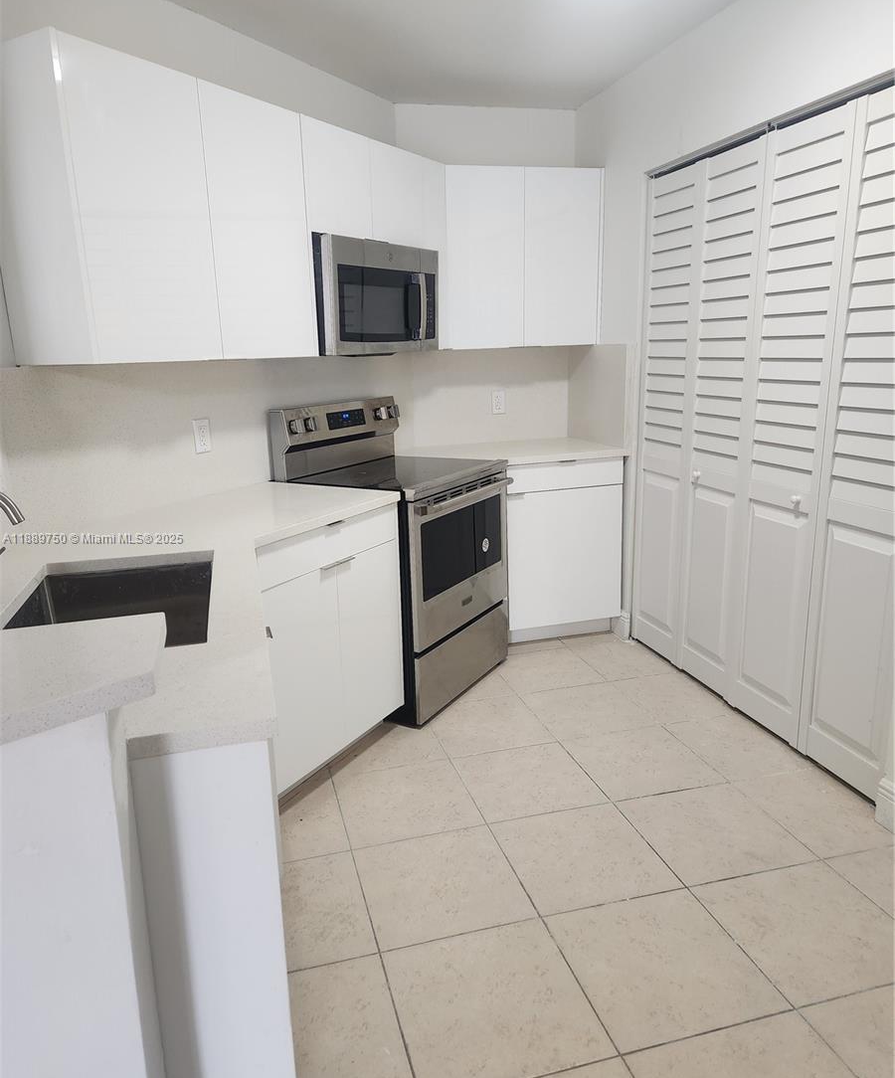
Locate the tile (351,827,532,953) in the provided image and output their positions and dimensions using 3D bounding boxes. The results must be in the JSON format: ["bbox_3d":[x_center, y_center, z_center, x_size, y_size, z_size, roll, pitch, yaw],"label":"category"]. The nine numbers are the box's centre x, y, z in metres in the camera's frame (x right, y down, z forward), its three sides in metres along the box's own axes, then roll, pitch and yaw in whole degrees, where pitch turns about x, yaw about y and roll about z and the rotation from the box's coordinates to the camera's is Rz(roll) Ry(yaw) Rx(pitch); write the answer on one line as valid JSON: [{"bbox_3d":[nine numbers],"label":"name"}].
[{"bbox_3d":[-0.019,0.915,2.107,0.406,0.010,0.406,-4,14,-15],"label":"tile"}]

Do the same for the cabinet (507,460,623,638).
[{"bbox_3d":[0.486,0.012,4.051,0.600,0.870,0.610,-5,14,-15],"label":"cabinet"}]

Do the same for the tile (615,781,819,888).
[{"bbox_3d":[0.771,0.854,2.322,0.406,0.010,0.406,-4,14,-15],"label":"tile"}]

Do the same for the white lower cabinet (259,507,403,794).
[{"bbox_3d":[-0.617,0.341,2.773,0.595,0.870,0.745,7,15,30],"label":"white lower cabinet"}]

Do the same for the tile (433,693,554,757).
[{"bbox_3d":[0.154,0.714,3.034,0.413,0.010,0.413,-5,14,-15],"label":"tile"}]

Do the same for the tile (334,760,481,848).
[{"bbox_3d":[-0.131,0.823,2.489,0.406,0.010,0.406,-4,14,-15],"label":"tile"}]

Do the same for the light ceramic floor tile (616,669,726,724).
[{"bbox_3d":[0.944,0.647,3.244,0.395,0.010,0.413,-5,14,-15],"label":"light ceramic floor tile"}]

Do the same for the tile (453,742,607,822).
[{"bbox_3d":[0.267,0.805,2.640,0.413,0.010,0.413,-5,14,-15],"label":"tile"}]

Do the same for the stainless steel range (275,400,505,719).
[{"bbox_3d":[-0.190,0.037,3.315,0.692,1.190,0.760,7,15,30],"label":"stainless steel range"}]

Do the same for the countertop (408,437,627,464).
[{"bbox_3d":[0.307,-0.422,3.890,1.002,0.035,0.650,-5,14,-15],"label":"countertop"}]

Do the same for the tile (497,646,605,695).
[{"bbox_3d":[0.426,0.578,3.476,0.406,0.010,0.406,-4,14,-15],"label":"tile"}]

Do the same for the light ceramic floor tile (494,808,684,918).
[{"bbox_3d":[0.374,0.884,2.216,0.406,0.010,0.406,-4,14,-15],"label":"light ceramic floor tile"}]

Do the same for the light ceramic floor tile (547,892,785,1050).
[{"bbox_3d":[0.488,0.977,1.832,0.406,0.010,0.406,-4,14,-15],"label":"light ceramic floor tile"}]

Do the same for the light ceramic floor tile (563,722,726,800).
[{"bbox_3d":[0.656,0.762,2.706,0.406,0.010,0.406,-4,14,-15],"label":"light ceramic floor tile"}]

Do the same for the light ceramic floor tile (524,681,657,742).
[{"bbox_3d":[0.541,0.670,3.091,0.406,0.010,0.406,-4,14,-15],"label":"light ceramic floor tile"}]

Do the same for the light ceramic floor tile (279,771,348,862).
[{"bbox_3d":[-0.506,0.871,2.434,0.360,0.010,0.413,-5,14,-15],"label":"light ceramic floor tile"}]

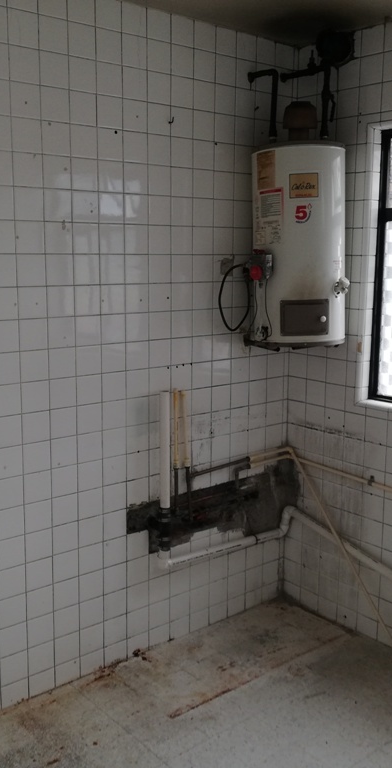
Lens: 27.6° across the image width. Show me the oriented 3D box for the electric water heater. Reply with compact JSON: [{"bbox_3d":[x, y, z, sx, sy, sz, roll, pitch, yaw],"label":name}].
[{"bbox_3d":[0.419,-0.565,3.270,0.395,0.790,0.390,0,10,0],"label":"electric water heater"}]

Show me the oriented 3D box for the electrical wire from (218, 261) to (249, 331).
[{"bbox_3d":[0.158,-0.355,3.280,0.145,0.289,0.060,-8,13,-39],"label":"electrical wire"}]

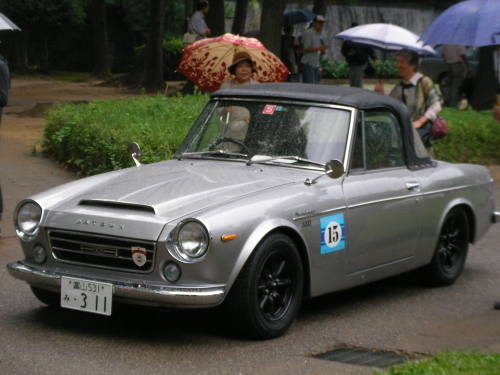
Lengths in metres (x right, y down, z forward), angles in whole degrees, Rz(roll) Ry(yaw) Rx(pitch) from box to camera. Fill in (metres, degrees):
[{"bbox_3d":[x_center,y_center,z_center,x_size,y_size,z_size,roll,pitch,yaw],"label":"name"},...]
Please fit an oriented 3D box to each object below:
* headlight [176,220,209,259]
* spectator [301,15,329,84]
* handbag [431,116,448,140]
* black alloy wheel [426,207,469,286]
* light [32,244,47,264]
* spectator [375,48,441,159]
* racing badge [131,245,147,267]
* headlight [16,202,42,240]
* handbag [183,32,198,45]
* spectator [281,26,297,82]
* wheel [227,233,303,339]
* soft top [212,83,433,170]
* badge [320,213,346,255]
[{"bbox_3d":[-0.275,0.266,8.574,0.195,0.195,0.110,6,7,31],"label":"headlight"},{"bbox_3d":[1.057,-2.002,27.590,0.360,1.670,0.480,5,7,23],"label":"spectator"},{"bbox_3d":[1.440,-0.451,12.700,0.150,0.175,0.120,1,6,-14],"label":"handbag"},{"bbox_3d":[1.240,0.352,10.941,0.185,0.585,0.585,6,7,31],"label":"black alloy wheel"},{"bbox_3d":[-1.129,0.356,9.061,0.110,0.110,0.060,6,7,31],"label":"light"},{"bbox_3d":[1.277,-0.371,13.500,0.540,1.510,0.440,7,8,41],"label":"spectator"},{"bbox_3d":[-0.572,0.360,8.649,0.098,0.108,0.015,6,7,31],"label":"racing badge"},{"bbox_3d":[-1.212,0.184,9.210,0.190,0.210,0.110,6,8,31],"label":"headlight"},{"bbox_3d":[-1.037,-2.597,29.200,0.260,0.190,0.100,4,6,14],"label":"handbag"},{"bbox_3d":[0.698,-2.167,30.000,0.380,1.570,0.450,7,8,36],"label":"spectator"},{"bbox_3d":[0.082,0.530,9.131,0.190,0.585,0.585,6,8,31],"label":"wheel"},{"bbox_3d":[0.465,-0.406,10.769,1.240,0.510,1.170,6,8,31],"label":"soft top"},{"bbox_3d":[0.465,0.262,9.404,0.010,0.210,0.287,6,7,31],"label":"badge"}]

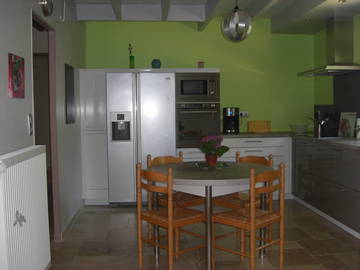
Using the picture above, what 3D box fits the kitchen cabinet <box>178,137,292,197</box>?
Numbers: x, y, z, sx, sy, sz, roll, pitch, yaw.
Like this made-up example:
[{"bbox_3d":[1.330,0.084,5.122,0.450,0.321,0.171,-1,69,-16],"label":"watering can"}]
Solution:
[{"bbox_3d":[0.733,0.429,5.649,1.580,0.830,0.600,-1,4,-4],"label":"kitchen cabinet"}]

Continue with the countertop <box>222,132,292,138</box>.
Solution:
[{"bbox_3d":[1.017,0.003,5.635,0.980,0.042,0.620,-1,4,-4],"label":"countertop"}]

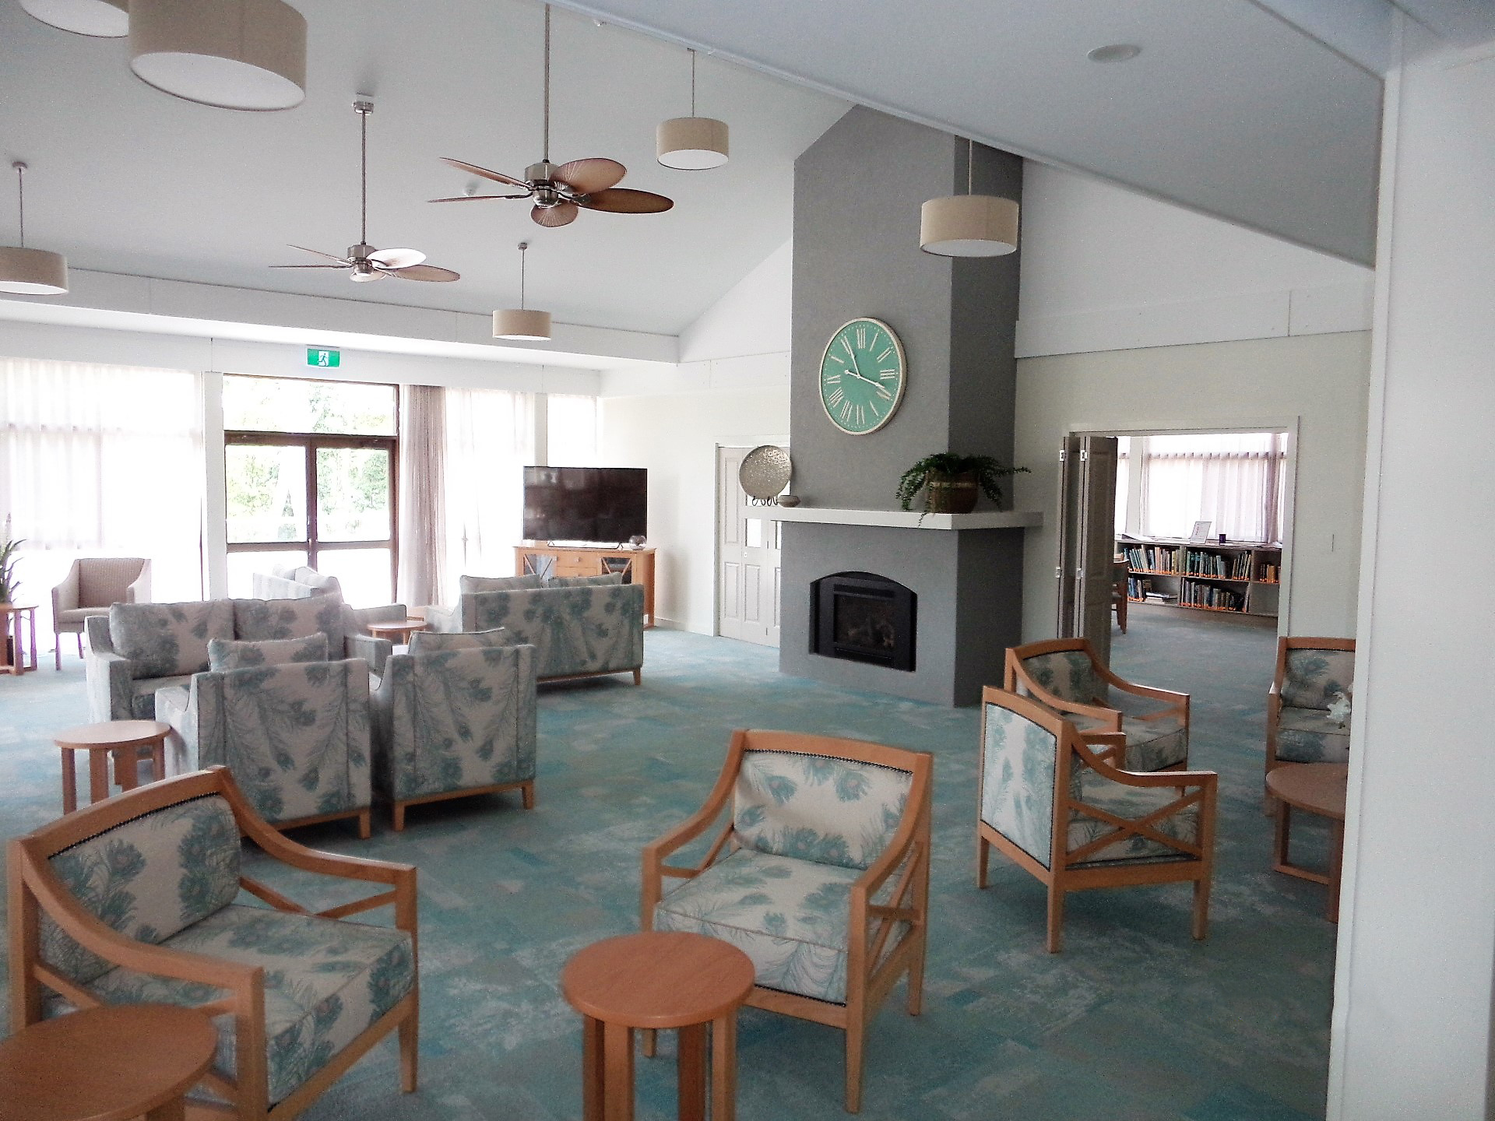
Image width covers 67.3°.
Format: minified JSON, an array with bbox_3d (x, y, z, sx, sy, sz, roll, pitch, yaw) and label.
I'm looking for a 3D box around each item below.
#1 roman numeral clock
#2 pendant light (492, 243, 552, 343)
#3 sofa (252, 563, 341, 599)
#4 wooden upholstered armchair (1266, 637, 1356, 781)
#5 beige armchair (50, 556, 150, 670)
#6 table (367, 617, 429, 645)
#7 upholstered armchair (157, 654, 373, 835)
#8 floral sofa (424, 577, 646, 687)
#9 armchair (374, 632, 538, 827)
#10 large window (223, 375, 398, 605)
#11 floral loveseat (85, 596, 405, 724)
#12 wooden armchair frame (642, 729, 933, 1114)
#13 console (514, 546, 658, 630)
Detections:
[{"bbox_3d":[0.921,-1.476,8.994,0.060,0.921,0.914,-4,6,-42],"label":"roman numeral clock"},{"bbox_3d":[-1.919,-2.331,9.645,0.501,0.771,0.501,1,5,0],"label":"pendant light"},{"bbox_3d":[-3.375,0.518,9.139,0.820,0.880,1.500,-3,6,-40],"label":"sofa"},{"bbox_3d":[3.140,0.898,5.915,0.701,0.868,0.653,3,5,28],"label":"wooden upholstered armchair"},{"bbox_3d":[-5.538,0.456,9.678,0.640,0.860,0.660,0,5,-15],"label":"beige armchair"},{"bbox_3d":[-2.592,0.755,8.353,0.450,0.550,0.450,1,4,0],"label":"table"},{"bbox_3d":[-2.318,0.883,5.371,0.742,0.861,0.793,-3,6,-39],"label":"upholstered armchair"},{"bbox_3d":[-1.693,0.598,9.000,1.518,0.865,0.802,-3,6,-35],"label":"floral sofa"},{"bbox_3d":[-1.546,0.807,5.761,0.730,0.870,0.800,-2,5,-31],"label":"armchair"},{"bbox_3d":[-4.264,-0.477,11.168,1.721,2.603,0.106,-4,6,-42],"label":"large window"},{"bbox_3d":[-3.085,0.747,6.888,1.544,0.874,0.784,-3,6,-39],"label":"floral loveseat"},{"bbox_3d":[0.136,1.026,3.406,0.665,0.835,0.660,3,5,25],"label":"wooden armchair frame"},{"bbox_3d":[-1.812,0.303,12.612,1.522,0.873,0.477,2,5,19],"label":"console"}]

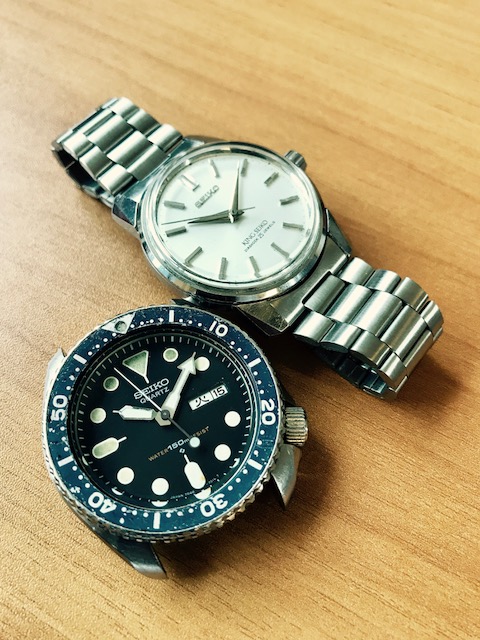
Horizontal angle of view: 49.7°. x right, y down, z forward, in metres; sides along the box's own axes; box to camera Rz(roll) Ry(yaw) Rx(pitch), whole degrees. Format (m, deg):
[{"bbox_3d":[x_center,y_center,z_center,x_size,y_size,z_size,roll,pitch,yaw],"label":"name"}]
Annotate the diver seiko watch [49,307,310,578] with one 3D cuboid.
[{"bbox_3d":[-0.012,0.017,0.092,0.043,0.012,0.046,-26,69,-14],"label":"diver seiko watch"}]

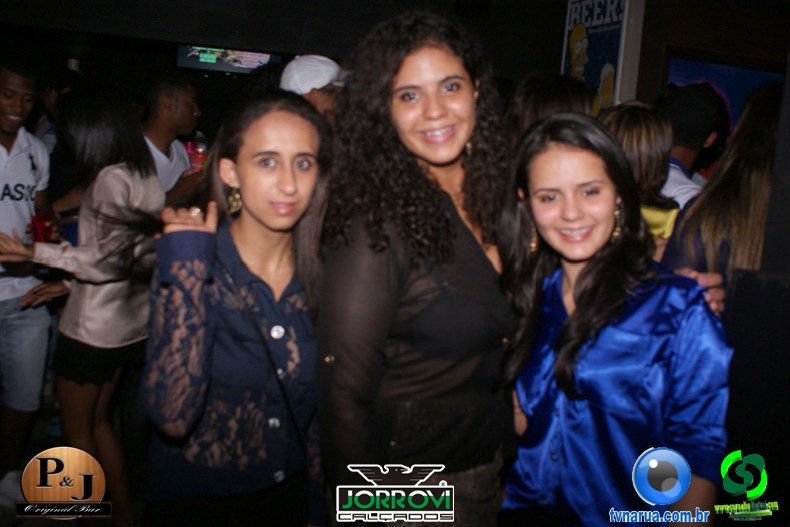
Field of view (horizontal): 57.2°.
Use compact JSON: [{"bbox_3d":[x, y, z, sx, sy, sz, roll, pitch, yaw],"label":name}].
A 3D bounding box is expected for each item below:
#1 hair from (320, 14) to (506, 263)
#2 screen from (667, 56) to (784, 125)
[{"bbox_3d":[0.033,-0.207,1.180,0.285,0.380,0.270,-1,7,-7],"label":"hair"},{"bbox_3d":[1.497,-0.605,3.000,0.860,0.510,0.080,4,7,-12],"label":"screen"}]

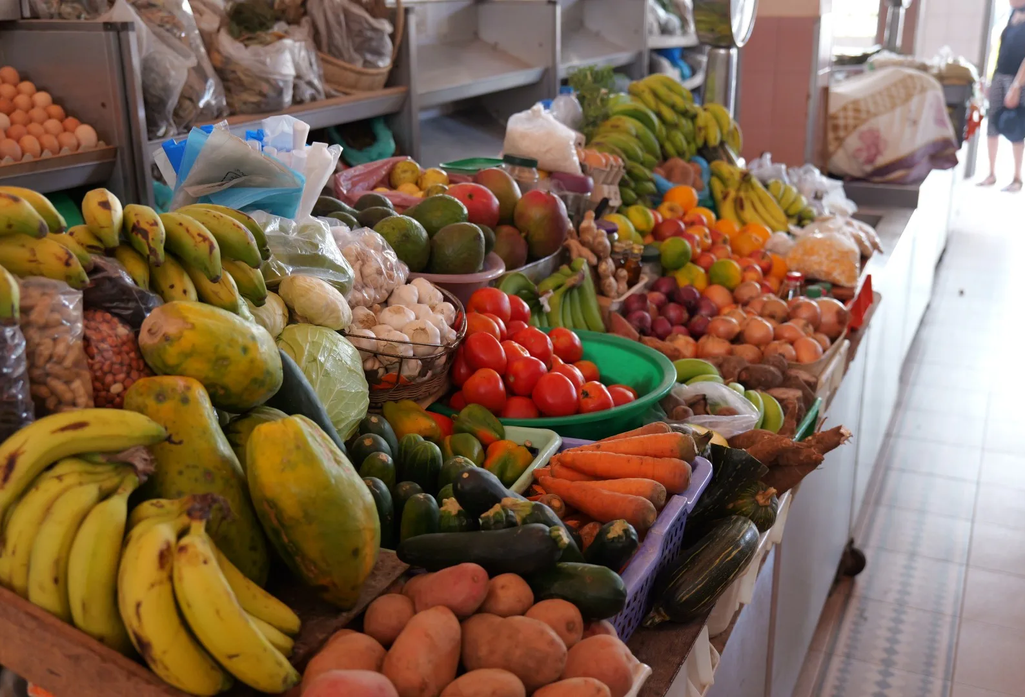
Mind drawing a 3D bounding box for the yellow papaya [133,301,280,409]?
[{"bbox_3d":[-0.423,0.011,1.500,0.220,0.135,0.135,25,11,-19],"label":"yellow papaya"}]

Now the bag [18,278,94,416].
[{"bbox_3d":[-0.542,0.004,1.280,0.090,0.185,0.070,-13,22,-32],"label":"bag"}]

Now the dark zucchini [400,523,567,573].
[{"bbox_3d":[-0.035,0.228,1.225,0.192,0.050,0.050,-2,17,-8],"label":"dark zucchini"}]

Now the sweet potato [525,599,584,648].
[{"bbox_3d":[0.043,0.294,1.140,0.066,0.052,0.058,6,18,18],"label":"sweet potato"}]

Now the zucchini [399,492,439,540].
[{"bbox_3d":[-0.113,0.237,1.342,0.050,0.118,0.050,2,8,25],"label":"zucchini"}]

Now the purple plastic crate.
[{"bbox_3d":[0.079,0.264,1.371,0.260,0.130,0.410,7,21,24],"label":"purple plastic crate"}]

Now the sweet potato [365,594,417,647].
[{"bbox_3d":[-0.129,0.291,1.150,0.060,0.057,0.070,-3,17,-9],"label":"sweet potato"}]

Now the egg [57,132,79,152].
[{"bbox_3d":[-0.930,-0.429,2.250,0.044,0.057,0.044,33,27,15],"label":"egg"}]

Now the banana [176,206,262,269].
[{"bbox_3d":[-0.374,-0.142,1.360,0.165,0.060,0.040,25,27,28],"label":"banana"}]

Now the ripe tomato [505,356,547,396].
[{"bbox_3d":[0.021,0.044,1.720,0.067,0.063,0.067,-1,19,0],"label":"ripe tomato"}]

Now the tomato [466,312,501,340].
[{"bbox_3d":[-0.049,-0.031,1.720,0.067,0.060,0.067,-1,19,0],"label":"tomato"}]

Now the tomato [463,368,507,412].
[{"bbox_3d":[-0.042,0.064,1.620,0.066,0.062,0.066,0,17,0],"label":"tomato"}]

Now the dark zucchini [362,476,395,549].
[{"bbox_3d":[-0.170,0.218,1.360,0.050,0.140,0.050,-6,7,2],"label":"dark zucchini"}]

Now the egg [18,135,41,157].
[{"bbox_3d":[-0.971,-0.403,2.160,0.044,0.056,0.044,8,21,24],"label":"egg"}]

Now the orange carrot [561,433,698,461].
[{"bbox_3d":[0.154,0.137,1.462,0.187,0.038,0.038,-3,17,18],"label":"orange carrot"}]

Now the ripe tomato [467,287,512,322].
[{"bbox_3d":[-0.038,-0.065,1.750,0.071,0.063,0.071,-1,19,0],"label":"ripe tomato"}]

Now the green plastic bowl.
[{"bbox_3d":[0.028,0.101,1.756,0.474,0.146,0.474,0,17,0],"label":"green plastic bowl"}]

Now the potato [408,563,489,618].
[{"bbox_3d":[-0.071,0.268,1.190,0.100,0.060,0.063,-14,21,-15],"label":"potato"}]

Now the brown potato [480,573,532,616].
[{"bbox_3d":[-0.006,0.274,1.180,0.062,0.056,0.072,3,19,12],"label":"brown potato"}]

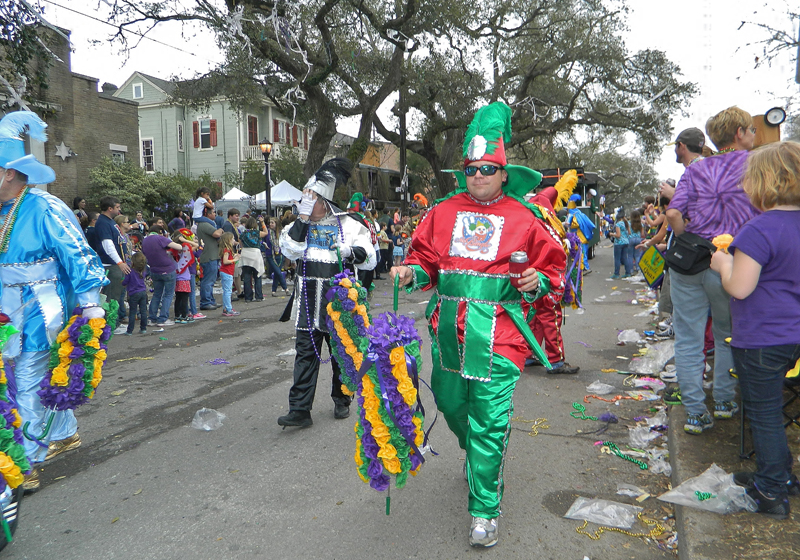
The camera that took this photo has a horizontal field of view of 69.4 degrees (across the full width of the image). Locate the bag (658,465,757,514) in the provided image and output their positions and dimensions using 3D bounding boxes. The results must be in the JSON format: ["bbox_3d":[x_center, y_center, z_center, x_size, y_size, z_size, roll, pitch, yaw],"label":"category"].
[{"bbox_3d":[1.371,0.926,2.543,0.460,0.080,0.300,-4,7,-30],"label":"bag"}]

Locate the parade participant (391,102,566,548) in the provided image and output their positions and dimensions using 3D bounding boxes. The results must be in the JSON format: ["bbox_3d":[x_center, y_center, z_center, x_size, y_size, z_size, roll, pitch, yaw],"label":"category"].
[{"bbox_3d":[0.369,0.173,2.575,0.740,1.870,0.660,1,6,14],"label":"parade participant"}]

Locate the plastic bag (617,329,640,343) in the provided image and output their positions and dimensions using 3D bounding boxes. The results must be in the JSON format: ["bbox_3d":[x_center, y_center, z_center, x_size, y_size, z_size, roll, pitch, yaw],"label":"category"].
[{"bbox_3d":[2.740,0.666,6.984,0.290,0.130,0.230,2,6,22],"label":"plastic bag"}]

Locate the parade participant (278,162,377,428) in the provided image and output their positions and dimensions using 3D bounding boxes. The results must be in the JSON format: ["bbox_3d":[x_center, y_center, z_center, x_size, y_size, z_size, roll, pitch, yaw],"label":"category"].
[{"bbox_3d":[-0.542,0.086,4.131,0.680,1.880,0.550,1,6,22],"label":"parade participant"}]

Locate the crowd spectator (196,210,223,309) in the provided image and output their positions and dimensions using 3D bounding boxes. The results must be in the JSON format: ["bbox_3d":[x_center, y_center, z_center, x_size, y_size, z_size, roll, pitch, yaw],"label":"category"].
[{"bbox_3d":[-3.313,-0.378,10.041,0.380,1.749,0.520,-2,6,-13],"label":"crowd spectator"}]

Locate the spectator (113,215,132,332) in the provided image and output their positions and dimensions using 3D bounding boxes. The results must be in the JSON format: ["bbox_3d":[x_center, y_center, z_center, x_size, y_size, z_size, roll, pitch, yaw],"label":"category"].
[{"bbox_3d":[-4.006,-0.143,8.315,0.320,1.600,0.430,-2,6,-17],"label":"spectator"}]

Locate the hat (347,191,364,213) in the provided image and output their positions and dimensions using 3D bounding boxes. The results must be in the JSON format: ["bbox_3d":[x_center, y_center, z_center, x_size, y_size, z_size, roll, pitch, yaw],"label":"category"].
[{"bbox_3d":[-0.727,-1.275,9.383,0.280,0.340,0.240,-4,6,-24],"label":"hat"}]

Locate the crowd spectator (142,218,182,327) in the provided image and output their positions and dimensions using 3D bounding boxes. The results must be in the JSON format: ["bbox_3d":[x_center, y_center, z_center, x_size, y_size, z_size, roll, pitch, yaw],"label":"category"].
[{"bbox_3d":[-3.480,-0.113,8.382,0.420,1.520,0.550,-6,8,-45],"label":"crowd spectator"}]

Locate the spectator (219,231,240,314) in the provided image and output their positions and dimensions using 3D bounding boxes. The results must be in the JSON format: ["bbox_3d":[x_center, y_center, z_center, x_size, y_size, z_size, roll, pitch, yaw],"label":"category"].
[{"bbox_3d":[-2.659,-0.095,9.007,0.330,1.280,0.360,-2,6,-8],"label":"spectator"}]

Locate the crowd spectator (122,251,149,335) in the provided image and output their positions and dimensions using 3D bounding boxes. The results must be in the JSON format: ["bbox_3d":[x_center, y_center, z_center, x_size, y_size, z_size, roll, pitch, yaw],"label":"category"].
[{"bbox_3d":[-3.605,0.173,7.897,0.360,1.121,0.250,-2,7,-18],"label":"crowd spectator"}]

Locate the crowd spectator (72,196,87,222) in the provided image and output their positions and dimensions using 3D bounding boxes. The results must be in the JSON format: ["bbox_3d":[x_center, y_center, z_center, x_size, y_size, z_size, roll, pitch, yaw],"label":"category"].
[{"bbox_3d":[-5.919,-0.717,10.785,0.400,1.650,0.500,-2,6,-6],"label":"crowd spectator"}]

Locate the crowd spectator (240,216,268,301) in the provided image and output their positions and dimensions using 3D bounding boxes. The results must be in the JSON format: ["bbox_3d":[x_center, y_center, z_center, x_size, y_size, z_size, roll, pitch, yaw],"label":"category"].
[{"bbox_3d":[-2.779,-0.408,11.003,0.520,1.593,0.360,2,7,21],"label":"crowd spectator"}]

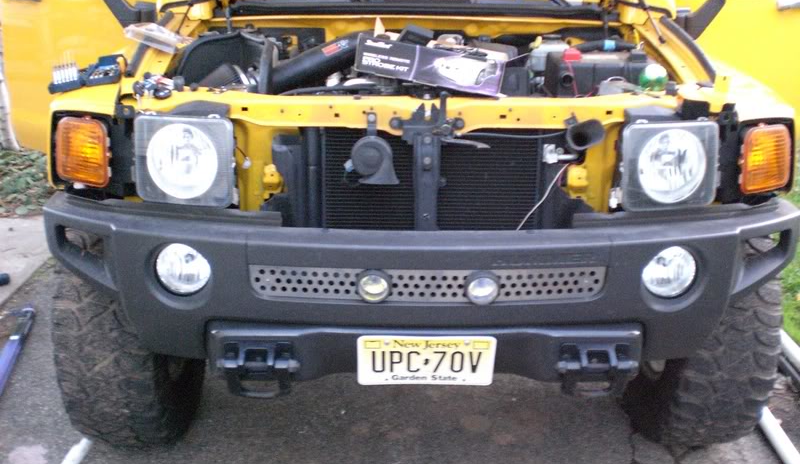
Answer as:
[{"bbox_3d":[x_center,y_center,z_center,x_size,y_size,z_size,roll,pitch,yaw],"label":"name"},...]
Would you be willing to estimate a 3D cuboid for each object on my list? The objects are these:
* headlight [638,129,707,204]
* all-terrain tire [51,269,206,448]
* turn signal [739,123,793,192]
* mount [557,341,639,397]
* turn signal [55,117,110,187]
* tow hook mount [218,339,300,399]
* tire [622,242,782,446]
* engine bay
[{"bbox_3d":[0.662,-0.172,2.183,0.176,0.182,0.080,-1,17,-5],"label":"headlight"},{"bbox_3d":[-0.790,0.234,2.697,0.290,0.820,0.820,0,17,-1],"label":"all-terrain tire"},{"bbox_3d":[0.906,-0.192,2.236,0.148,0.172,0.075,-5,18,-18],"label":"turn signal"},{"bbox_3d":[0.463,0.320,2.059,0.178,0.115,0.095,0,17,-1],"label":"mount"},{"bbox_3d":[-0.777,-0.208,2.210,0.148,0.172,0.075,6,18,16],"label":"turn signal"},{"bbox_3d":[-0.328,0.319,2.049,0.178,0.115,0.095,0,17,-1],"label":"tow hook mount"},{"bbox_3d":[0.875,0.244,2.721,0.290,0.820,0.820,0,17,-1],"label":"tire"},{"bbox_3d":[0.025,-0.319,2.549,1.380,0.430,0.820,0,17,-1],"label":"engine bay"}]

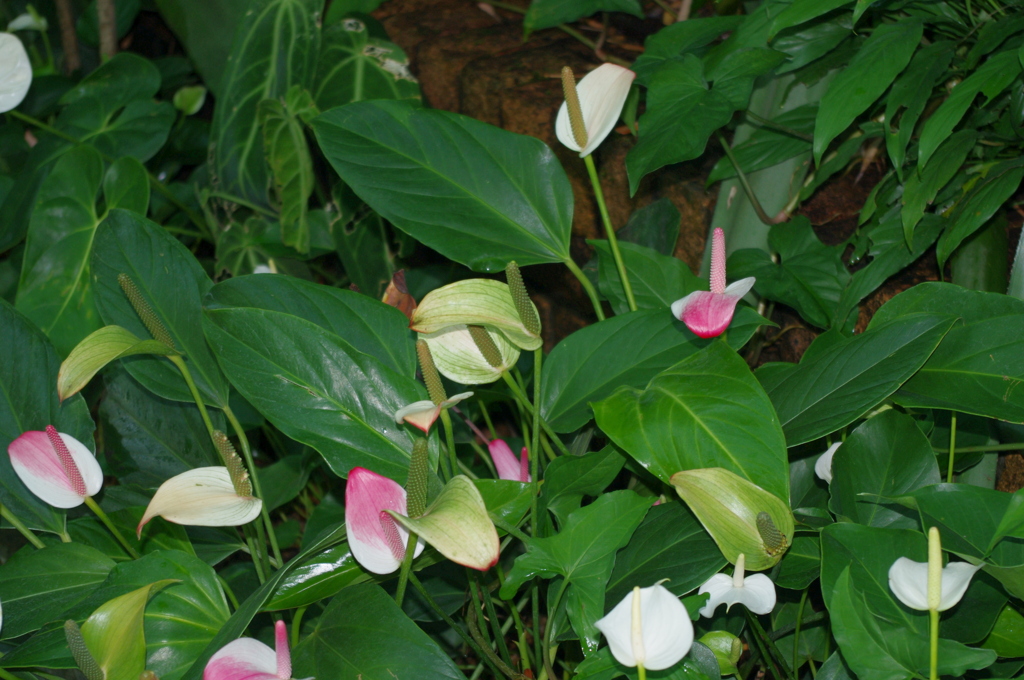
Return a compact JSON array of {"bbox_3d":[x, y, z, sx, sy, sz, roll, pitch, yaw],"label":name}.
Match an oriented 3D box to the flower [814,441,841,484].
[{"bbox_3d":[0.269,0.102,1.920,0.052,0.048,0.032,8,27,17],"label":"flower"}]

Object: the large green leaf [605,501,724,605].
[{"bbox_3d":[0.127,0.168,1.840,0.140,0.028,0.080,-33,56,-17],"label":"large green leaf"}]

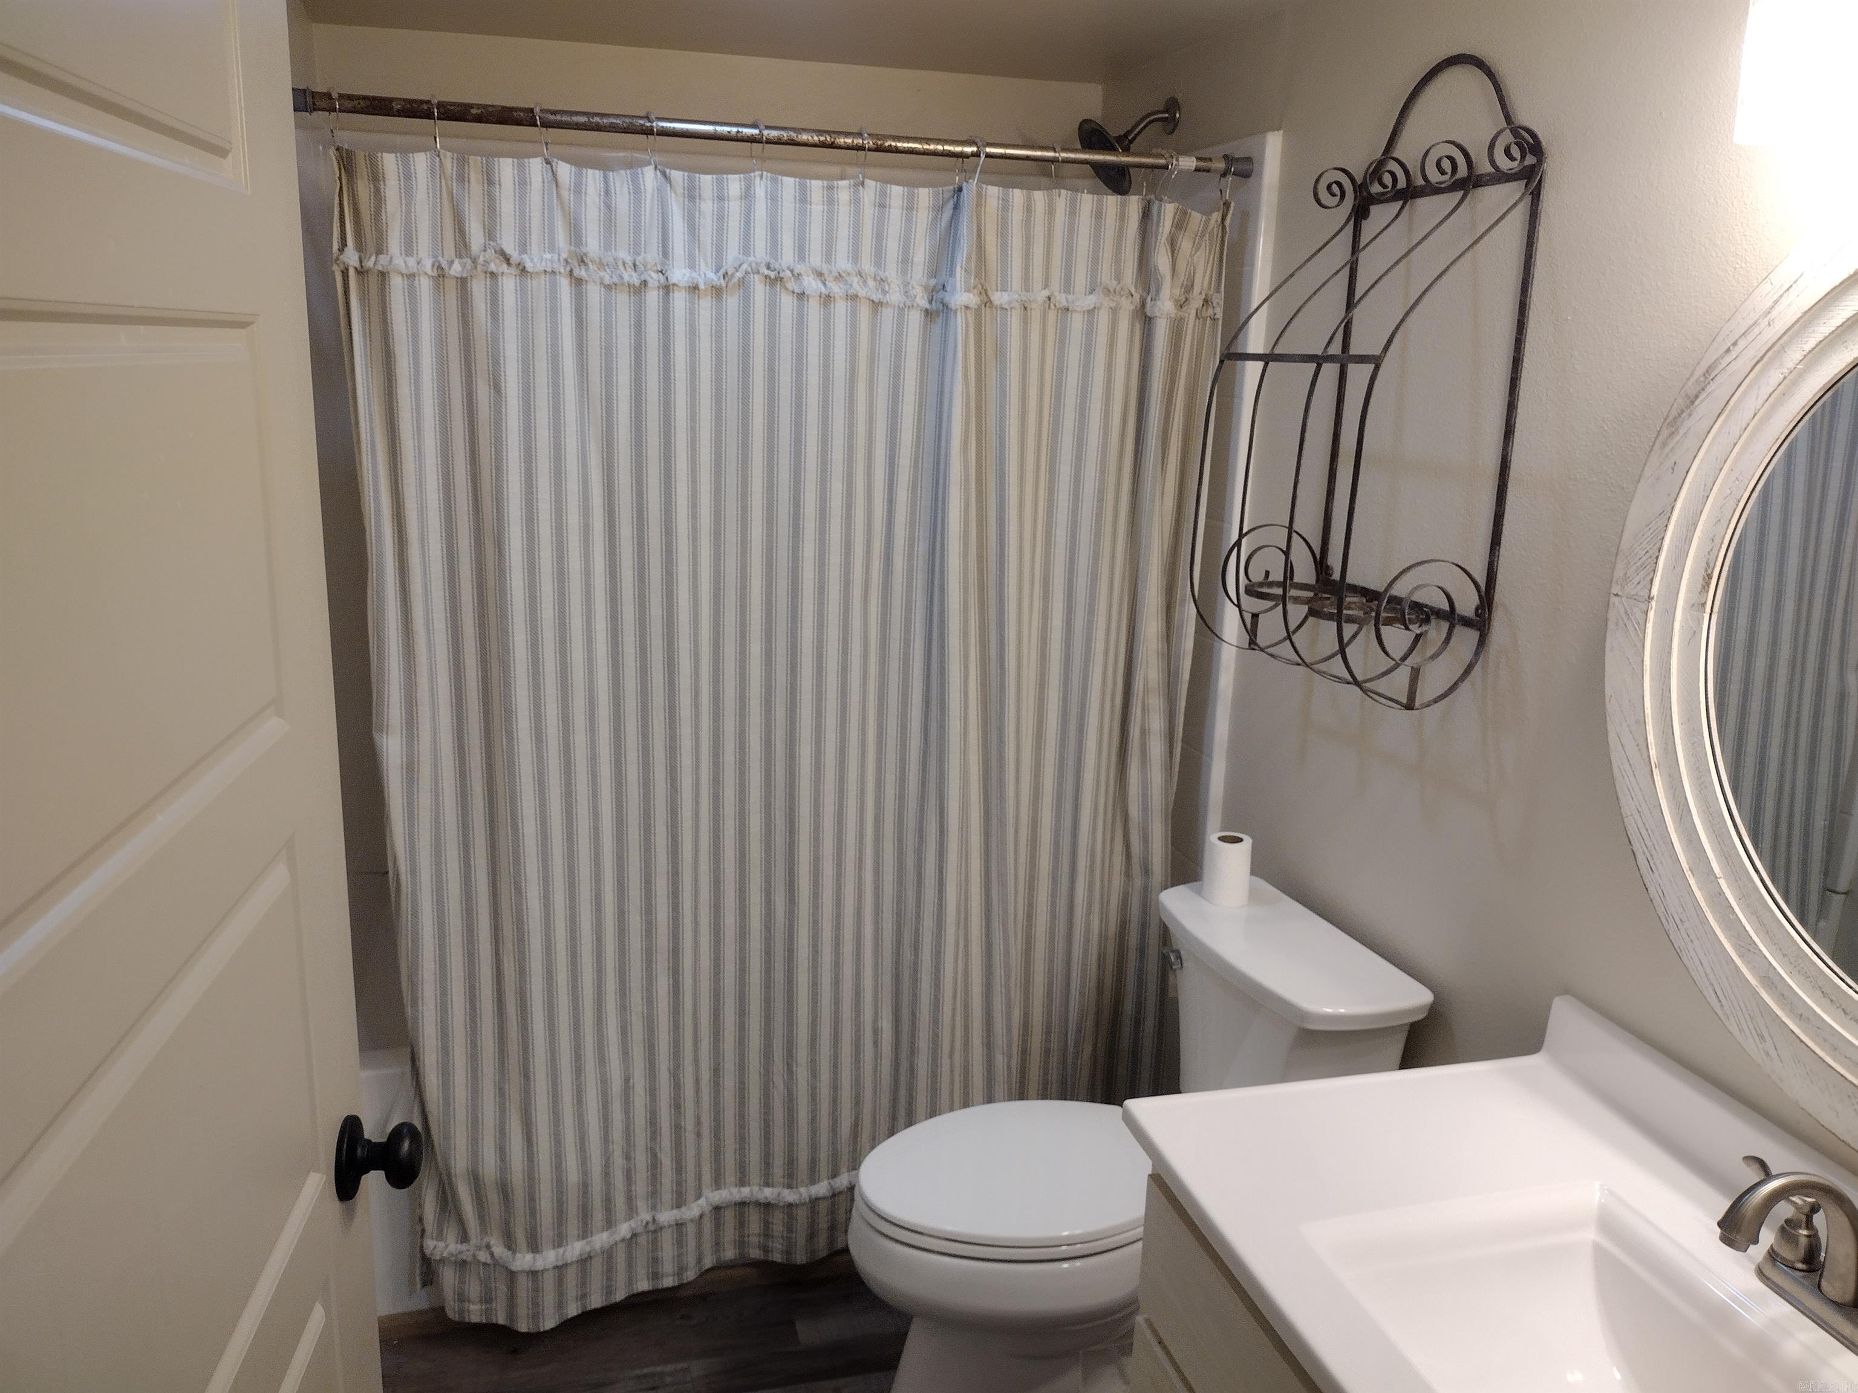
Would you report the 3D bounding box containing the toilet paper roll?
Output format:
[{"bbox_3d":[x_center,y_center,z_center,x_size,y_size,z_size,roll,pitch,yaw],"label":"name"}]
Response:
[{"bbox_3d":[0.472,0.273,2.281,0.070,0.100,0.070,2,14,0],"label":"toilet paper roll"}]

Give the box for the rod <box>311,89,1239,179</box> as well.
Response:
[{"bbox_3d":[-0.187,-0.852,2.208,1.505,0.037,0.037,-2,15,-15],"label":"rod"}]

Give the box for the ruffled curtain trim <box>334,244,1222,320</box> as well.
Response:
[{"bbox_3d":[-0.174,-0.643,2.244,1.395,0.070,0.080,-2,15,-15],"label":"ruffled curtain trim"}]

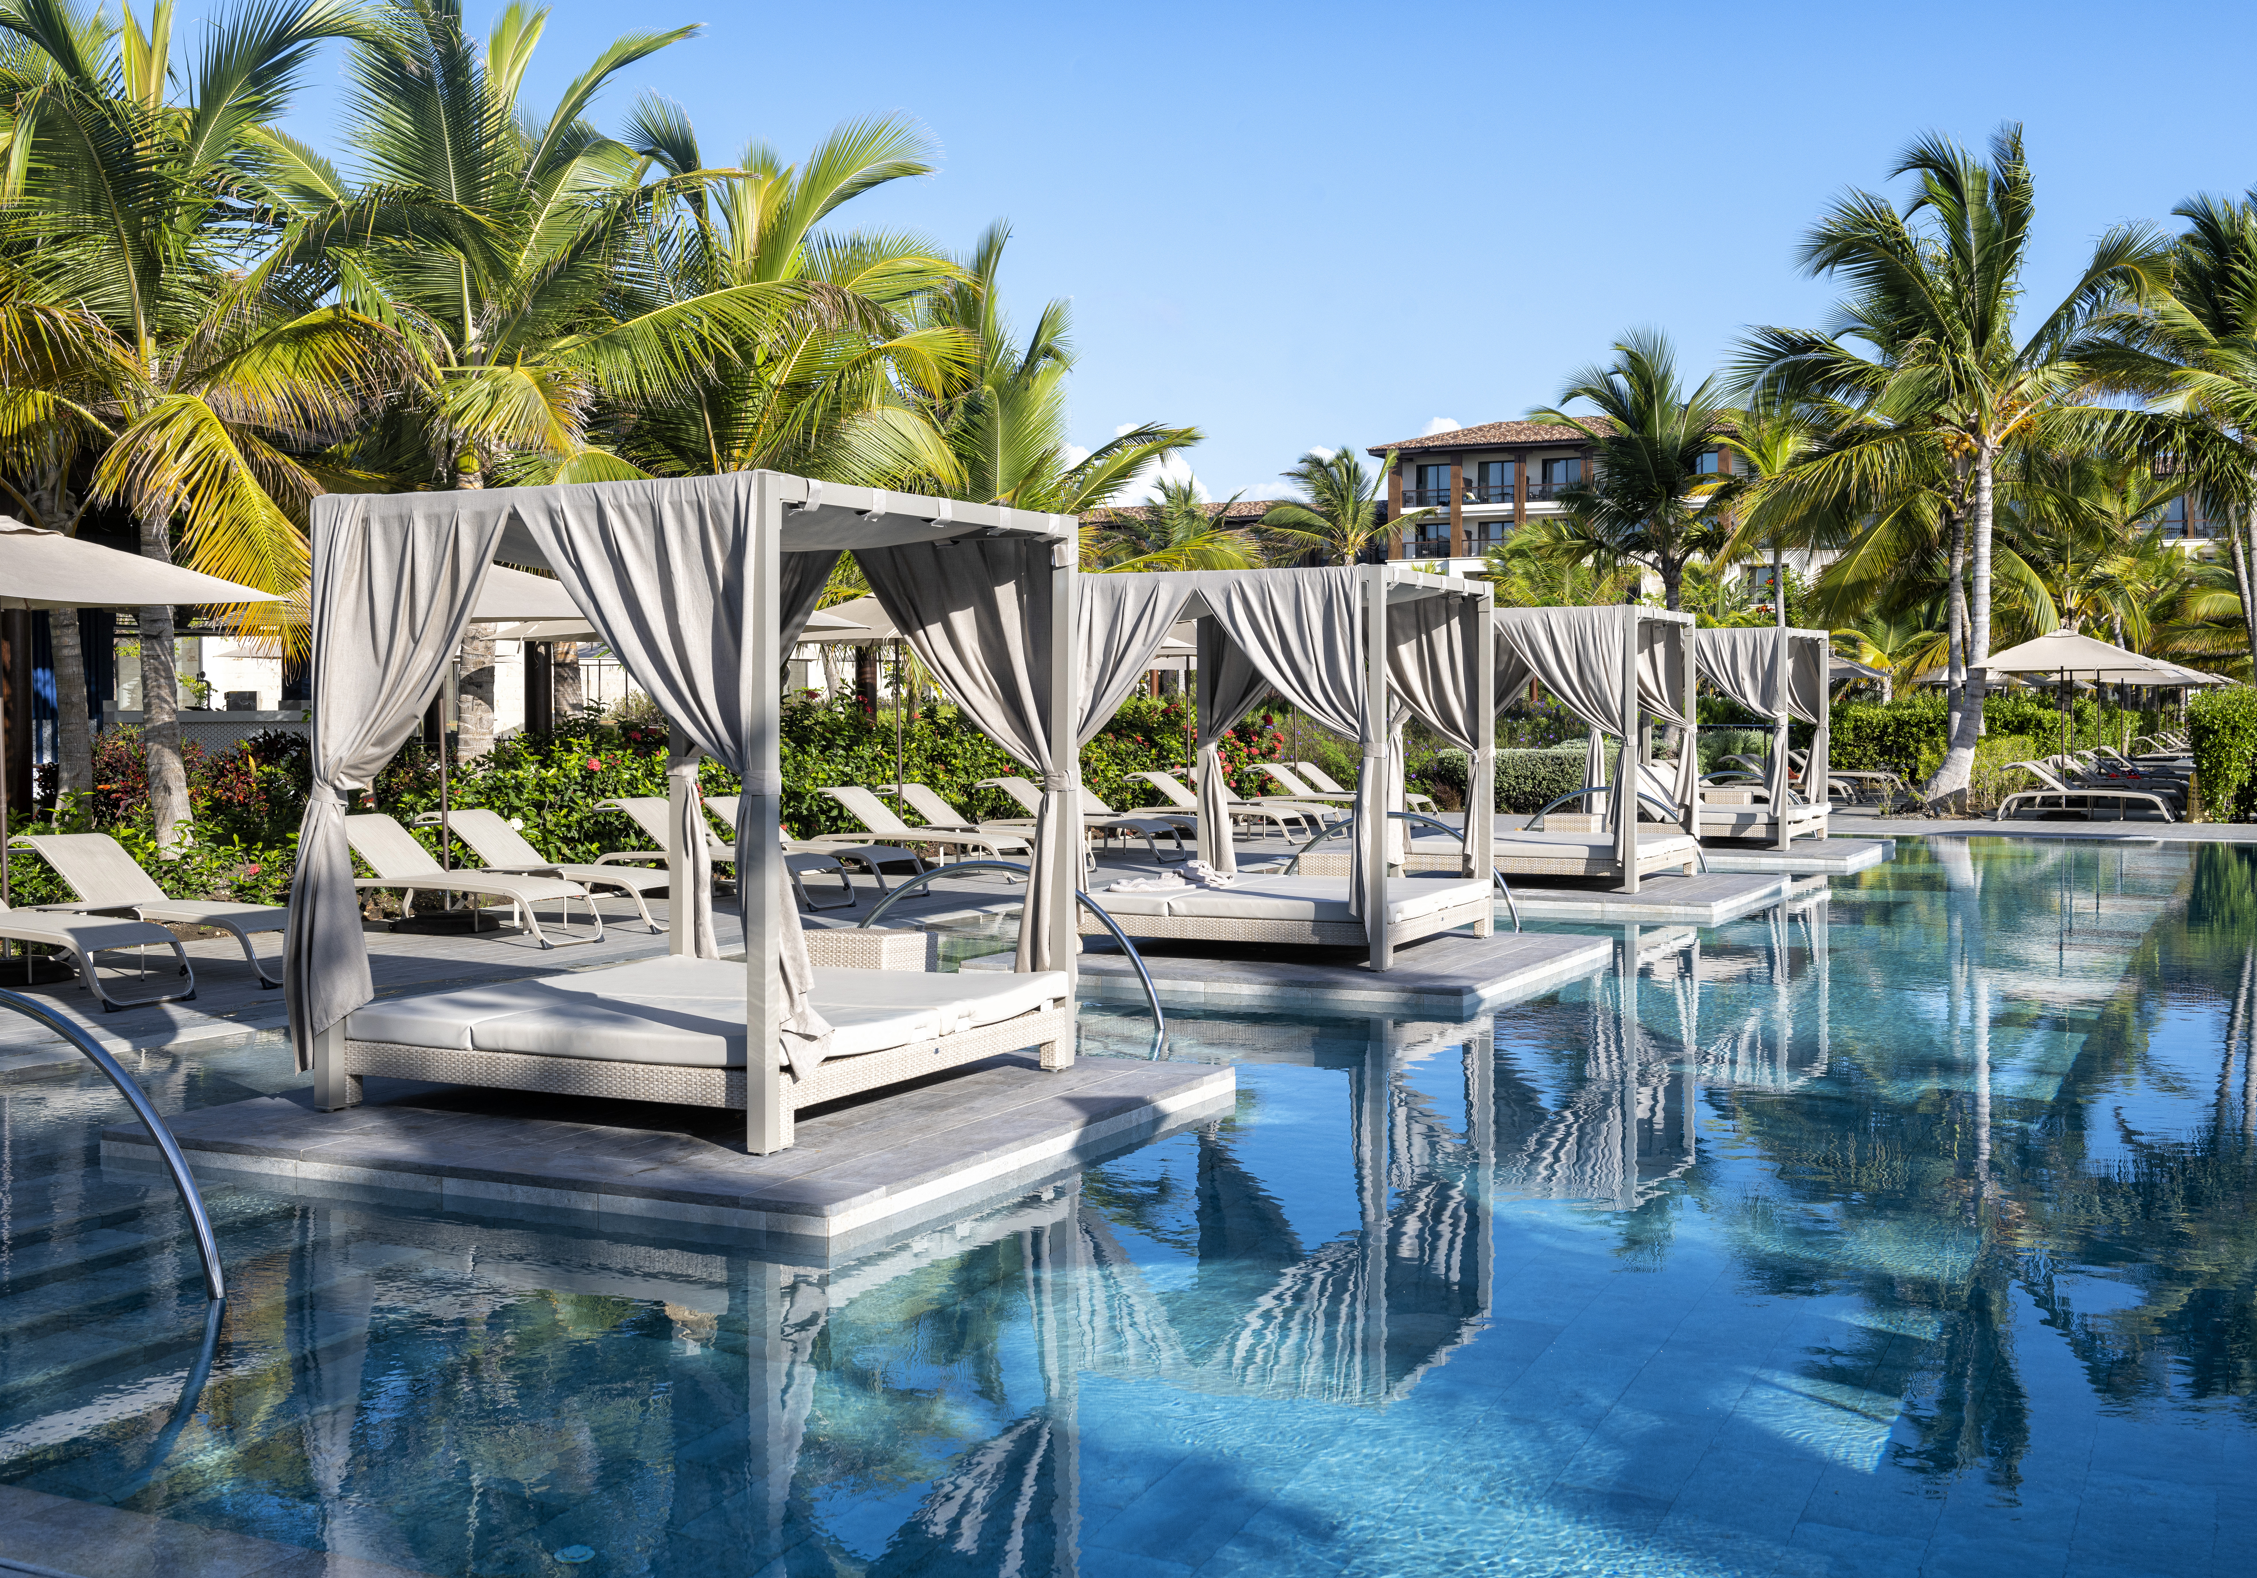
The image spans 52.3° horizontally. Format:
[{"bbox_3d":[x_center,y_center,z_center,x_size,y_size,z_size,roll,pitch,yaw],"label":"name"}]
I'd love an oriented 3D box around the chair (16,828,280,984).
[{"bbox_3d":[-5.014,0.603,12.150,1.920,0.750,0.620,1,2,27],"label":"chair"}]

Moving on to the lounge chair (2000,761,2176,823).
[{"bbox_3d":[11.549,0.010,27.642,1.920,0.750,0.620,1,2,27],"label":"lounge chair"}]

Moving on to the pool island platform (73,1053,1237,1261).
[{"bbox_3d":[-1.533,1.199,8.436,2.945,0.157,2.847,1,2,26],"label":"pool island platform"}]

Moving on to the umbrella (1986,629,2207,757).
[{"bbox_3d":[11.718,-0.855,28.722,2.050,2.400,2.050,1,2,27],"label":"umbrella"}]

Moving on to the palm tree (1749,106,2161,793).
[{"bbox_3d":[11.561,-4.563,32.400,5.963,9.576,5.963,0,2,0],"label":"palm tree"}]

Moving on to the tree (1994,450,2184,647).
[{"bbox_3d":[18.375,-3.479,44.245,4.100,6.500,4.100,1,2,23],"label":"tree"}]

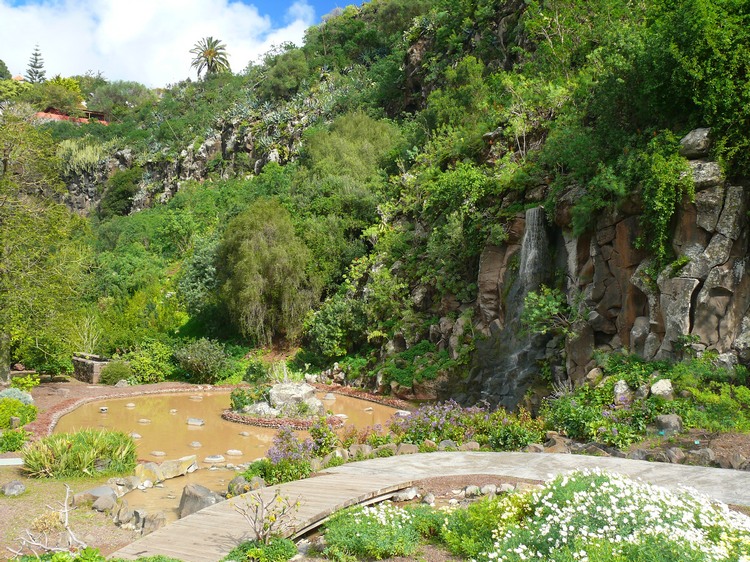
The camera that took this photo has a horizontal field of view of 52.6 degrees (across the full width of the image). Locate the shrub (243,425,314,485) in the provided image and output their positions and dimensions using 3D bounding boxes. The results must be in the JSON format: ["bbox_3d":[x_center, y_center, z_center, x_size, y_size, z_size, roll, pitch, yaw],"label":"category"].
[{"bbox_3d":[-1.560,2.760,12.250,1.150,0.880,0.950,0,2,0],"label":"shrub"}]

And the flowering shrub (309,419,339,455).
[{"bbox_3d":[-0.890,2.740,13.100,0.550,0.720,0.520,0,2,0],"label":"flowering shrub"}]

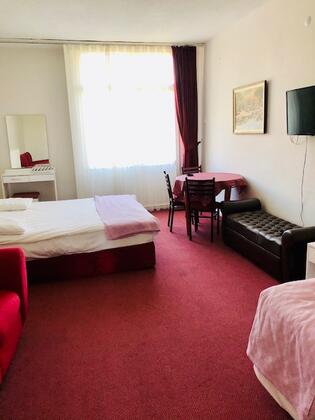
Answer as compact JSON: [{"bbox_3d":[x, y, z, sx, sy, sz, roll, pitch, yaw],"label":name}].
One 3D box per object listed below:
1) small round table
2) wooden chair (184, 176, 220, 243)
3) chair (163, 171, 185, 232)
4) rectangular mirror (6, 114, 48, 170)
[{"bbox_3d":[0.800,-0.127,5.232,1.037,0.774,1.037,-2,13,0],"label":"small round table"},{"bbox_3d":[0.627,-0.042,4.659,0.409,0.883,0.453,2,13,17],"label":"wooden chair"},{"bbox_3d":[0.342,-0.139,5.127,0.453,0.883,0.409,-3,13,-4],"label":"chair"},{"bbox_3d":[-2.179,-1.158,5.737,0.625,0.861,0.026,-5,13,-13],"label":"rectangular mirror"}]

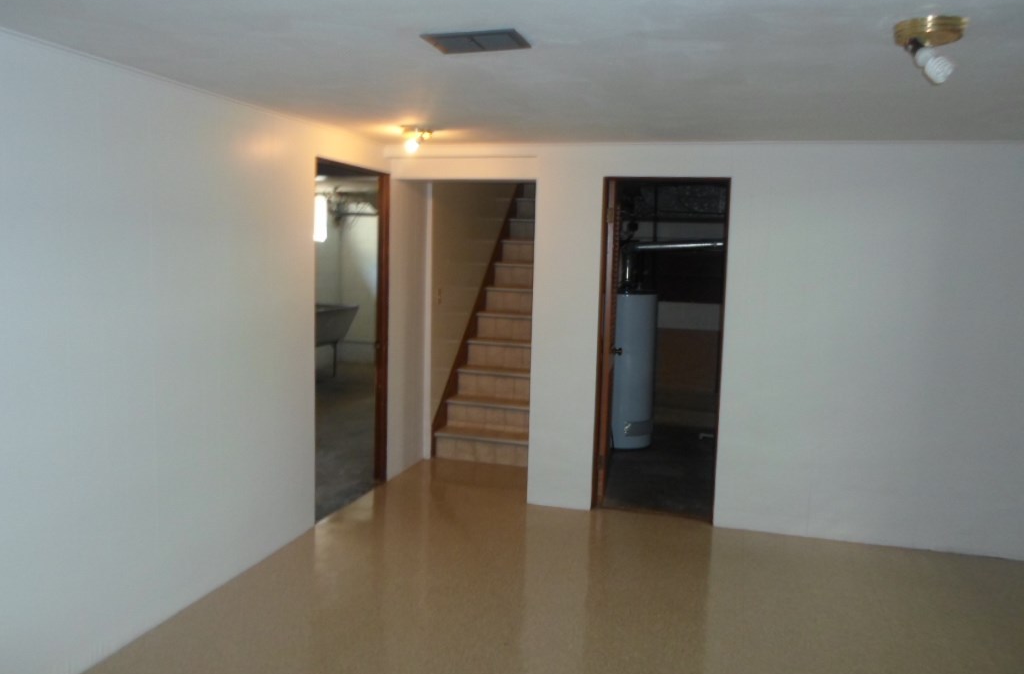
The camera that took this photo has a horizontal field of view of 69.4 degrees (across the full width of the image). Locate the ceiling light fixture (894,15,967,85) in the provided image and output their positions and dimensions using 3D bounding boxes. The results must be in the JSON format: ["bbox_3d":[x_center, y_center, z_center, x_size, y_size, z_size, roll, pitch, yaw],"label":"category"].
[{"bbox_3d":[1.147,-0.781,2.039,0.186,0.155,0.186,3,7,17],"label":"ceiling light fixture"}]

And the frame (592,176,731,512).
[{"bbox_3d":[0.883,0.085,4.435,0.730,2.033,0.125,3,7,17],"label":"frame"}]

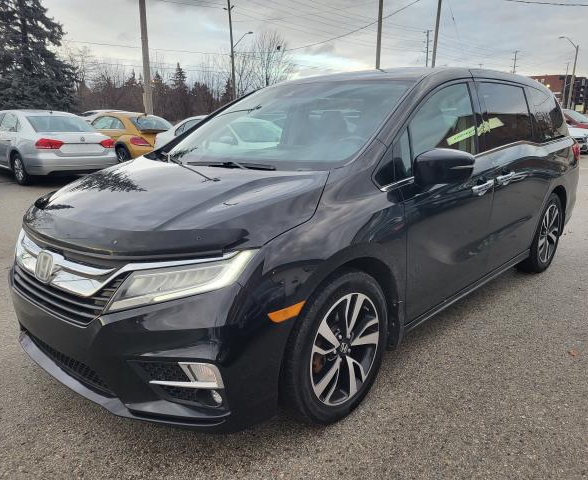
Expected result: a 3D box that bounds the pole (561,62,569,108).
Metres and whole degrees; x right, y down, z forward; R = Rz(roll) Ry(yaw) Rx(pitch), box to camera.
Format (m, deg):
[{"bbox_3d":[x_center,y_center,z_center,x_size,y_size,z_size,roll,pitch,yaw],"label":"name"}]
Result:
[{"bbox_3d":[46.486,-25.627,82.402,0.320,8.891,0.320,-1,15,0],"label":"pole"}]

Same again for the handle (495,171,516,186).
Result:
[{"bbox_3d":[1.435,-0.426,3.264,0.060,0.052,0.275,12,19,42],"label":"handle"}]

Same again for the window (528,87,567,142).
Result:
[{"bbox_3d":[2.224,-1.093,4.222,0.080,0.430,1.070,-12,2,42],"label":"window"}]

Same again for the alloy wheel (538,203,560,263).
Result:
[{"bbox_3d":[2.241,-0.066,4.379,0.180,0.520,0.520,12,19,42],"label":"alloy wheel"}]

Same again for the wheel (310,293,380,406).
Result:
[{"bbox_3d":[0.185,0.492,2.280,0.190,0.520,0.520,12,19,42],"label":"wheel"}]

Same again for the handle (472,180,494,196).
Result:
[{"bbox_3d":[1.188,-0.323,3.014,0.065,0.065,0.280,12,19,42],"label":"handle"}]

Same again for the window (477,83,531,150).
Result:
[{"bbox_3d":[1.508,-0.877,3.459,0.070,0.480,1.020,-10,4,45],"label":"window"}]

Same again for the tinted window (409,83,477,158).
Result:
[{"bbox_3d":[0.857,-0.673,2.783,0.070,0.510,0.900,-10,4,45],"label":"tinted window"}]

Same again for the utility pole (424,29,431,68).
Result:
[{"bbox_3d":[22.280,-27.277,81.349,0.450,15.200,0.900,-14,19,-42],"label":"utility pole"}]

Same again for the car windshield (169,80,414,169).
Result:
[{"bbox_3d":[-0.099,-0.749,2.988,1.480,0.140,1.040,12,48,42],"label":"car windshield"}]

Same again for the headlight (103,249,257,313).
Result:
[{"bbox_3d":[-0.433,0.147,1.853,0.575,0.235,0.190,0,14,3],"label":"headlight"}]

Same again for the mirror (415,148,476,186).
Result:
[{"bbox_3d":[0.759,-0.379,2.443,0.250,0.190,0.190,9,17,37],"label":"mirror"}]

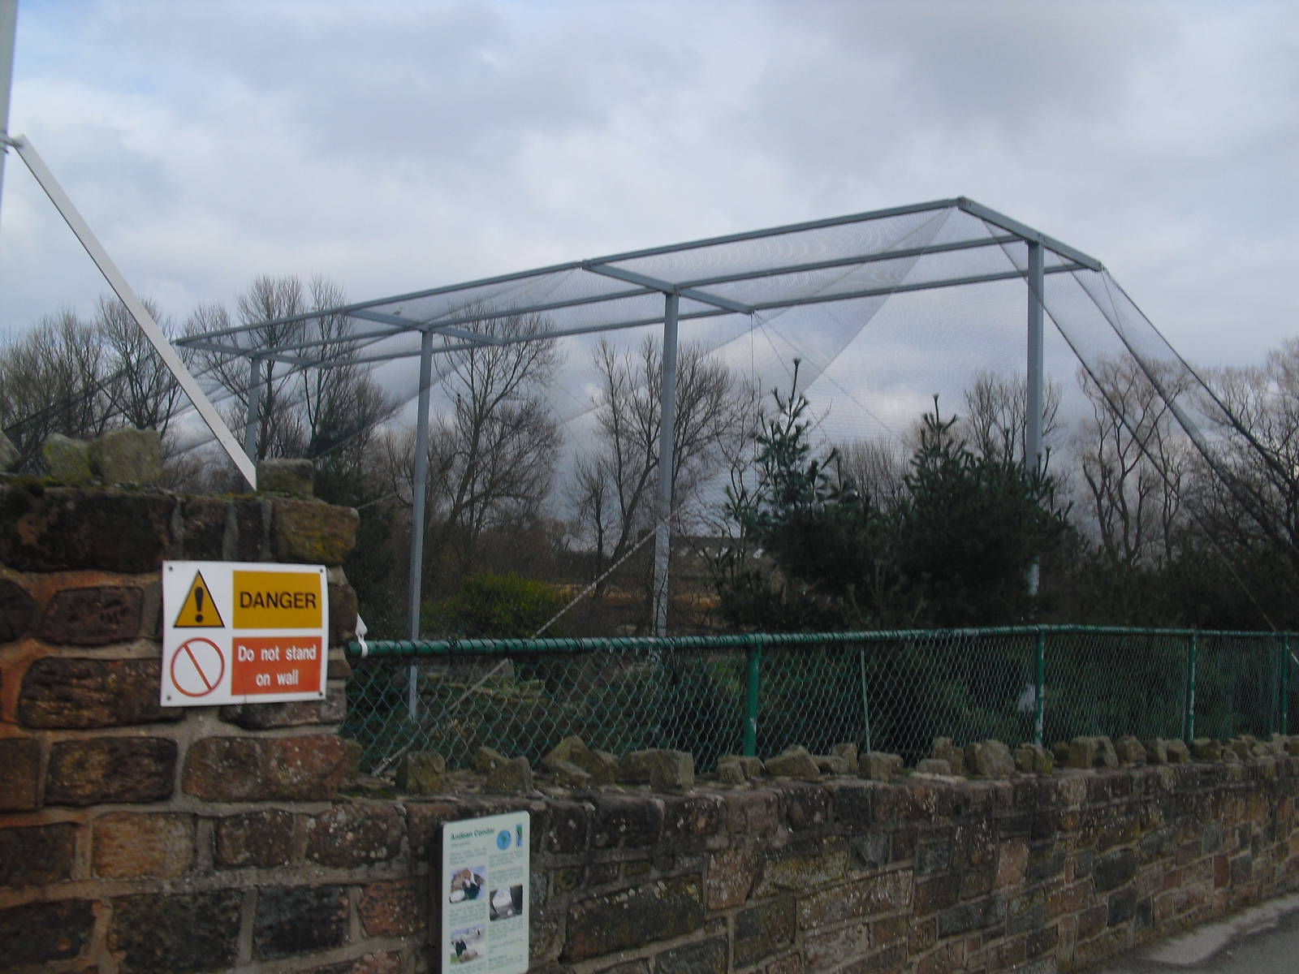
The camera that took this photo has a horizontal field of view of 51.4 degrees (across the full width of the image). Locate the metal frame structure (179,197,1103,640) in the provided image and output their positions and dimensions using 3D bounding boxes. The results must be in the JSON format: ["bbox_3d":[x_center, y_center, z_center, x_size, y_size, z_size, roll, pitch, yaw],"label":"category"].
[{"bbox_3d":[-1.241,0.321,14.219,11.500,4.610,2.330,-1,-4,43],"label":"metal frame structure"}]

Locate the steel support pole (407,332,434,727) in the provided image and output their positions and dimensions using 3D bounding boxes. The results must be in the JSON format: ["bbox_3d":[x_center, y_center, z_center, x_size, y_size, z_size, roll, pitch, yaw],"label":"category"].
[{"bbox_3d":[-2.630,0.403,15.515,0.090,4.490,0.090,-1,-4,43],"label":"steel support pole"}]

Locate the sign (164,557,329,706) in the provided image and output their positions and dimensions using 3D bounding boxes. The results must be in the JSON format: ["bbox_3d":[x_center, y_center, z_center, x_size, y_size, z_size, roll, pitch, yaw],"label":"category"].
[{"bbox_3d":[-0.869,0.317,2.928,0.010,0.300,0.395,-8,-9,43],"label":"sign"}]

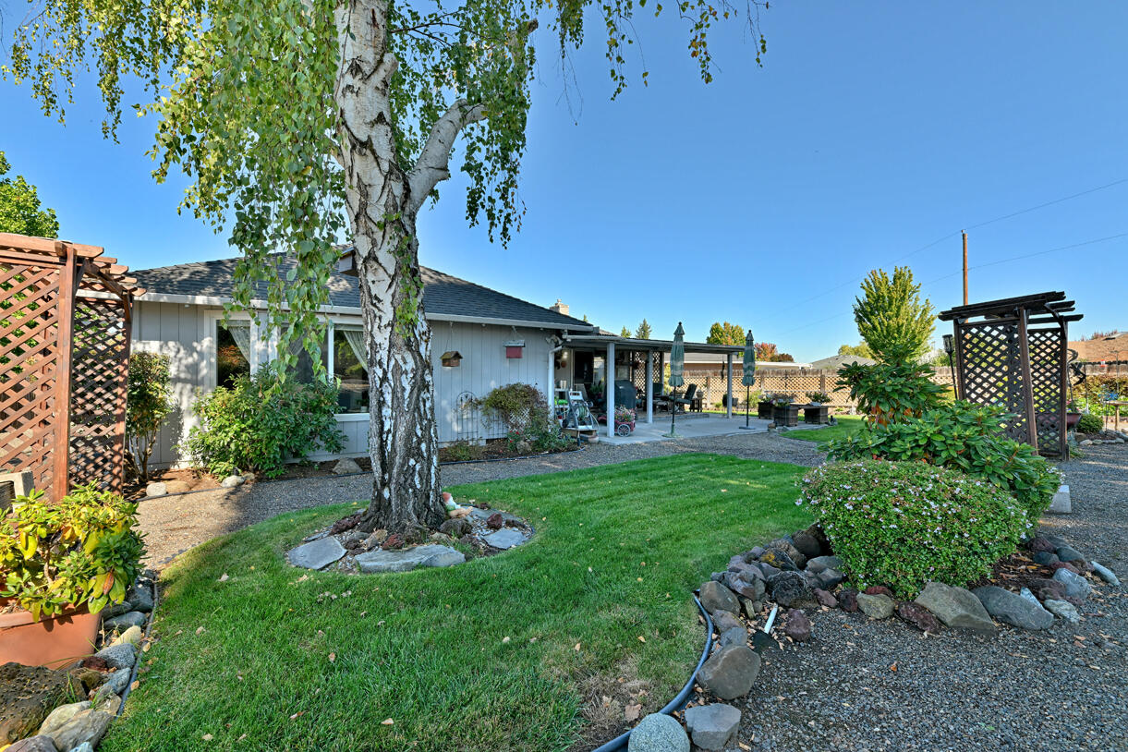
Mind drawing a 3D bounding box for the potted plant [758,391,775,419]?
[{"bbox_3d":[6.520,0.923,14.750,0.540,0.860,0.540,0,0,-28],"label":"potted plant"}]

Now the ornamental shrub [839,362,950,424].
[{"bbox_3d":[3.600,0.566,5.200,1.050,1.400,1.050,0,0,35],"label":"ornamental shrub"}]

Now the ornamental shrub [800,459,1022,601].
[{"bbox_3d":[2.200,0.882,3.080,1.180,0.740,1.120,0,0,36],"label":"ornamental shrub"}]

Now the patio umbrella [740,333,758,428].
[{"bbox_3d":[4.760,0.084,12.000,0.420,2.530,0.420,0,0,0],"label":"patio umbrella"}]

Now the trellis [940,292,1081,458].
[{"bbox_3d":[7.100,0.127,7.450,1.720,2.450,1.350,0,0,-28],"label":"trellis"}]

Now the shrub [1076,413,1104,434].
[{"bbox_3d":[11.800,1.054,10.550,0.480,0.500,0.480,0,0,-28],"label":"shrub"}]

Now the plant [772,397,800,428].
[{"bbox_3d":[6.000,0.929,12.650,0.520,0.830,0.520,0,0,-28],"label":"plant"}]

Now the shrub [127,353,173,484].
[{"bbox_3d":[-5.280,0.502,5.950,0.620,1.630,0.600,0,0,-28],"label":"shrub"}]

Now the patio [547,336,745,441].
[{"bbox_3d":[2.150,0.140,12.800,7.000,2.450,4.400,0,0,-28],"label":"patio"}]

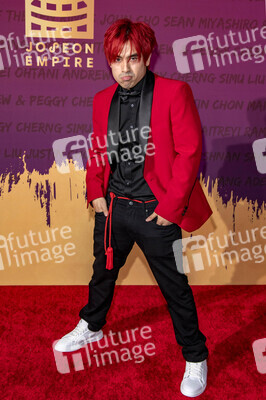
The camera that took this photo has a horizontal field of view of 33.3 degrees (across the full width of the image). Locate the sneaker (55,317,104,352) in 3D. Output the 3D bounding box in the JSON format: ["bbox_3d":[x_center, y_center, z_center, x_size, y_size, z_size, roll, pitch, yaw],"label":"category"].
[{"bbox_3d":[-0.280,0.723,2.419,0.280,0.120,0.110,-4,12,-27],"label":"sneaker"}]

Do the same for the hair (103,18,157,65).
[{"bbox_3d":[-0.009,-0.686,1.940,0.215,0.210,0.235,3,22,14],"label":"hair"}]

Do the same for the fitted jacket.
[{"bbox_3d":[0.081,-0.200,2.048,0.510,0.740,0.320,7,15,26],"label":"fitted jacket"}]

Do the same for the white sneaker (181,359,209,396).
[{"bbox_3d":[0.302,0.798,2.115,0.113,0.120,0.290,4,12,12],"label":"white sneaker"}]

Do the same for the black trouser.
[{"bbox_3d":[0.060,0.365,2.207,0.640,0.820,0.330,7,12,26],"label":"black trouser"}]

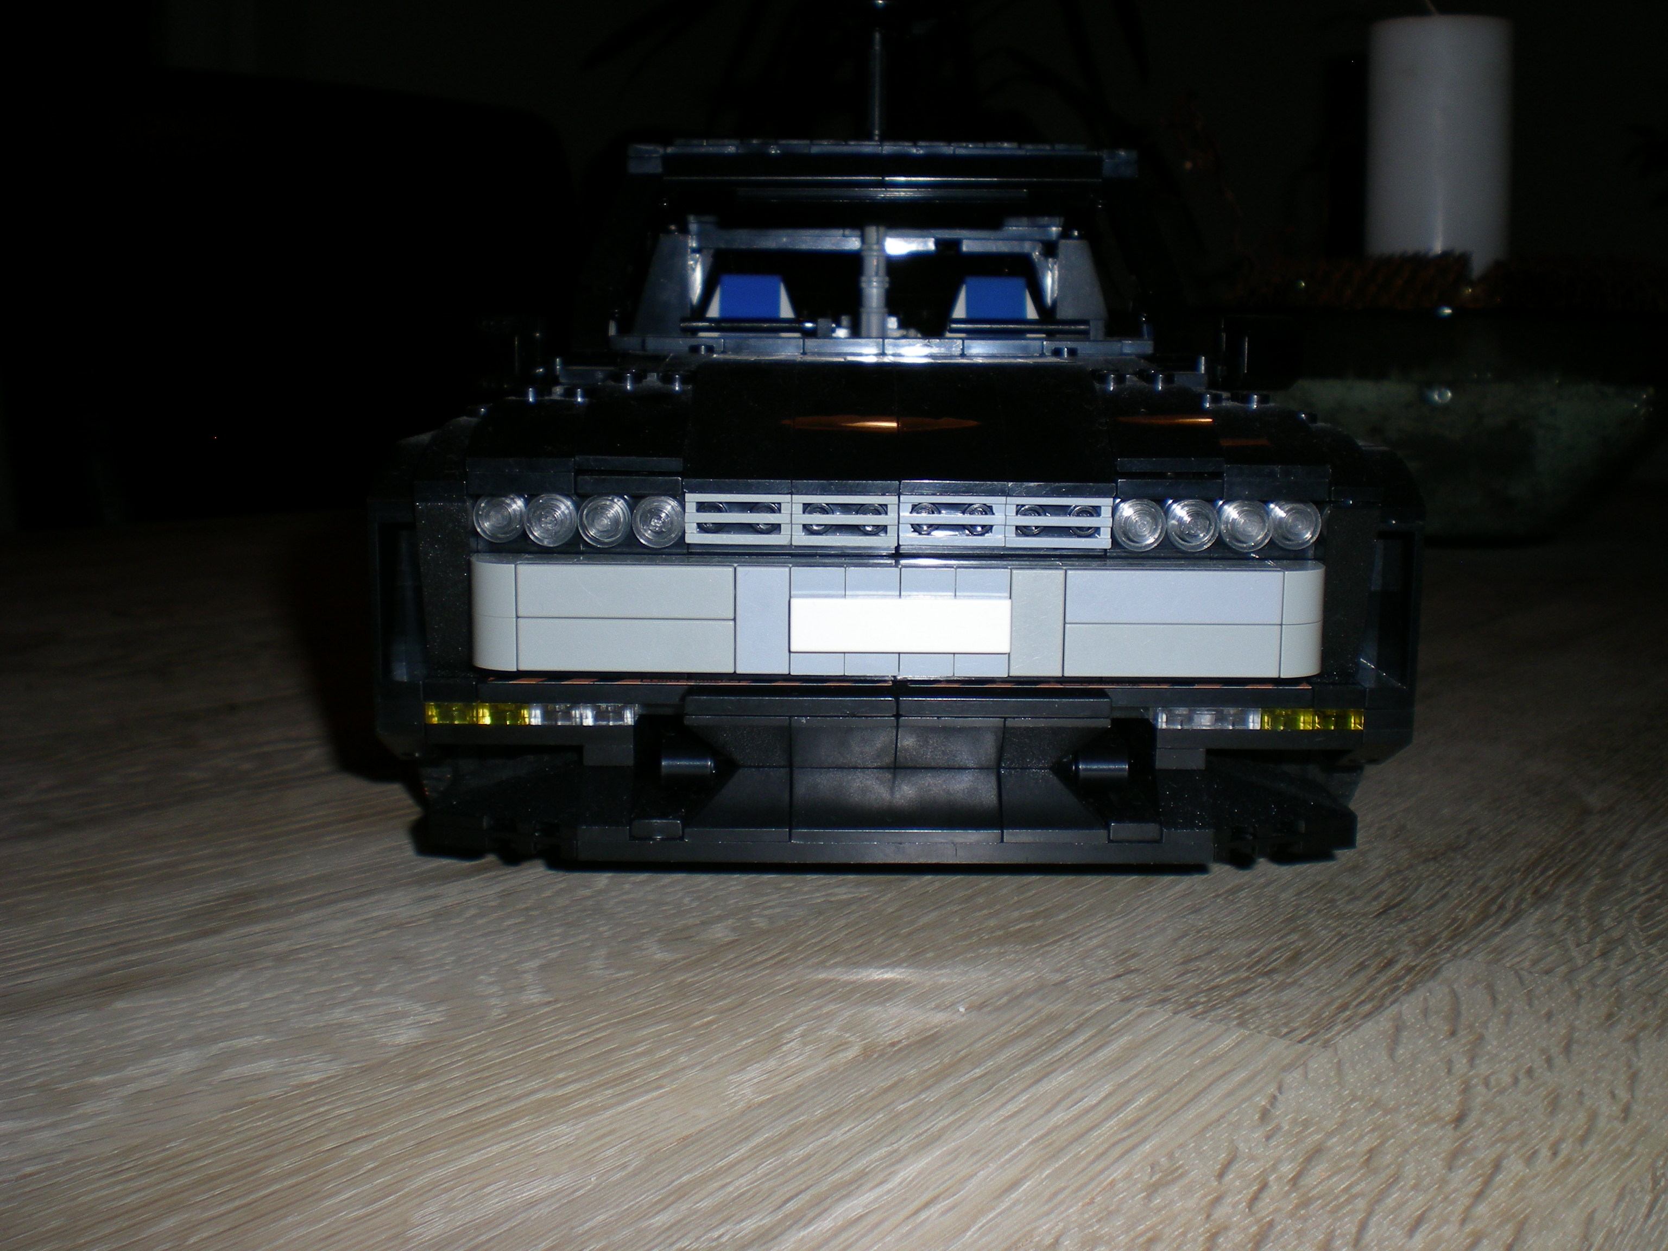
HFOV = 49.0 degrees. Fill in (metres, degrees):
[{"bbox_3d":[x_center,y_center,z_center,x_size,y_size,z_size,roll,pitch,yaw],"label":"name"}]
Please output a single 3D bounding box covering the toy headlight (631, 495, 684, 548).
[{"bbox_3d":[-0.026,-0.016,0.275,0.008,0.008,0.005,1,9,0],"label":"toy headlight"}]

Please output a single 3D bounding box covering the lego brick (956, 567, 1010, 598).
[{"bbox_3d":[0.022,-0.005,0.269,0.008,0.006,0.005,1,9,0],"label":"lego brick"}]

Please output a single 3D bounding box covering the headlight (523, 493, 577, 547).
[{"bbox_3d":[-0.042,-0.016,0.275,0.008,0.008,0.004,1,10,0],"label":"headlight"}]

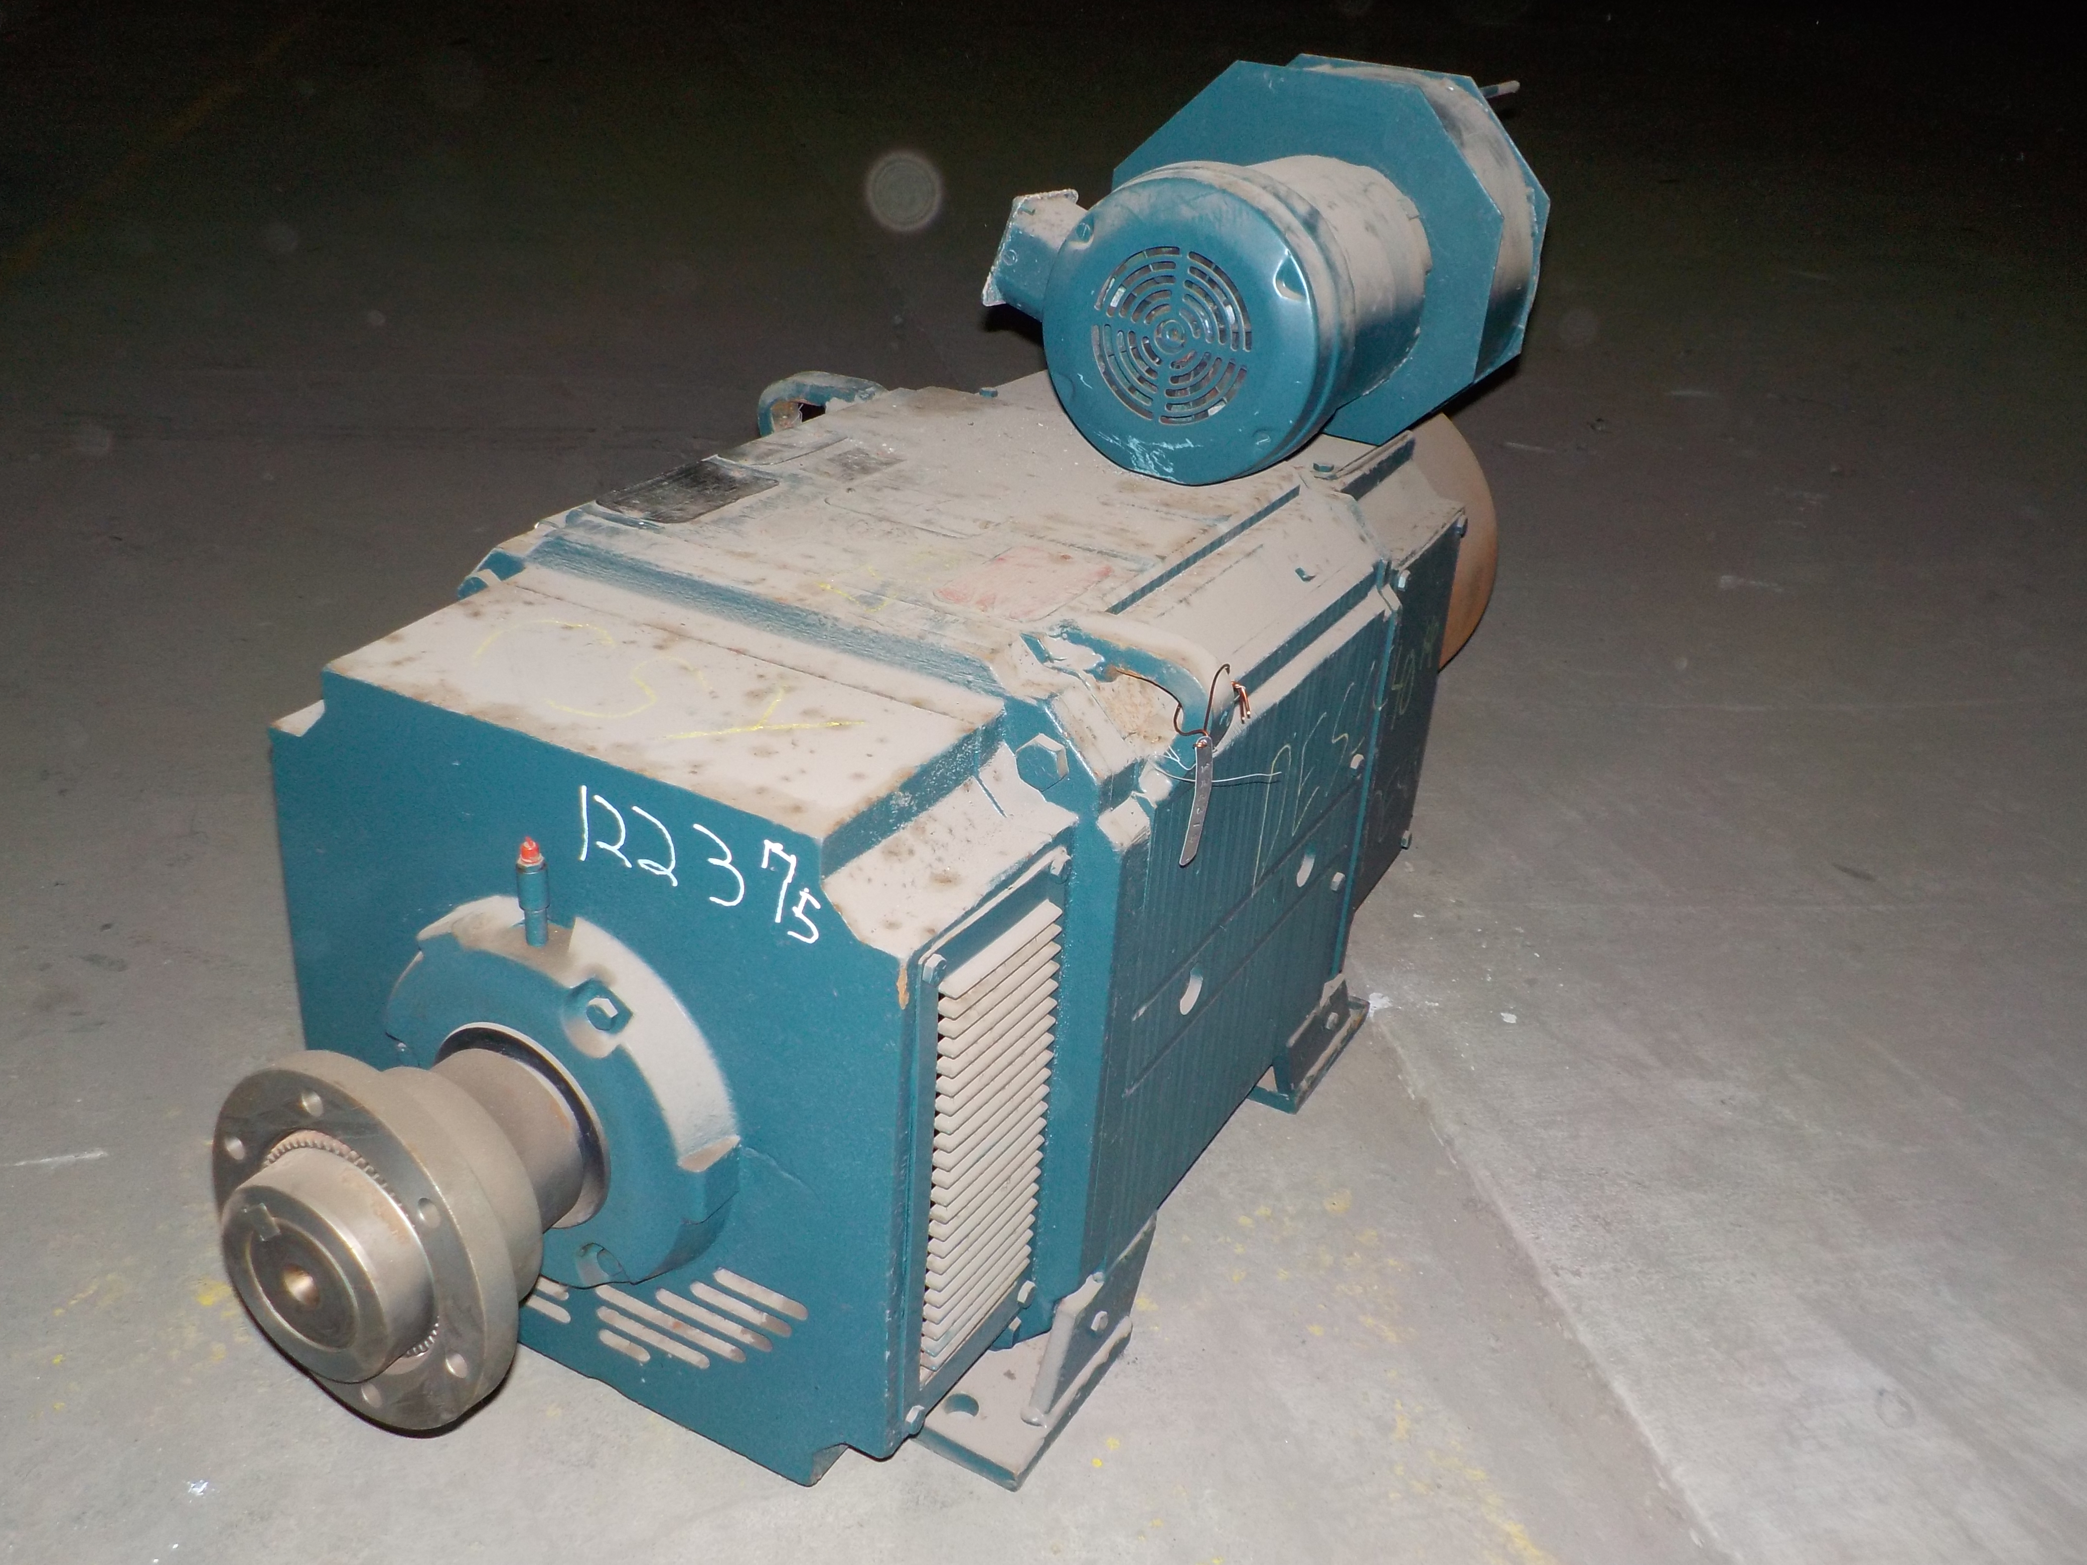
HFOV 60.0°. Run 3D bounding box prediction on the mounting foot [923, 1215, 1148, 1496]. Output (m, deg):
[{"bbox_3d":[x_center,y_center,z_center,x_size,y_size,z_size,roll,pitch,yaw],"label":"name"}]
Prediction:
[{"bbox_3d":[-0.007,0.326,1.099,0.084,0.072,0.182,17,28,25],"label":"mounting foot"}]

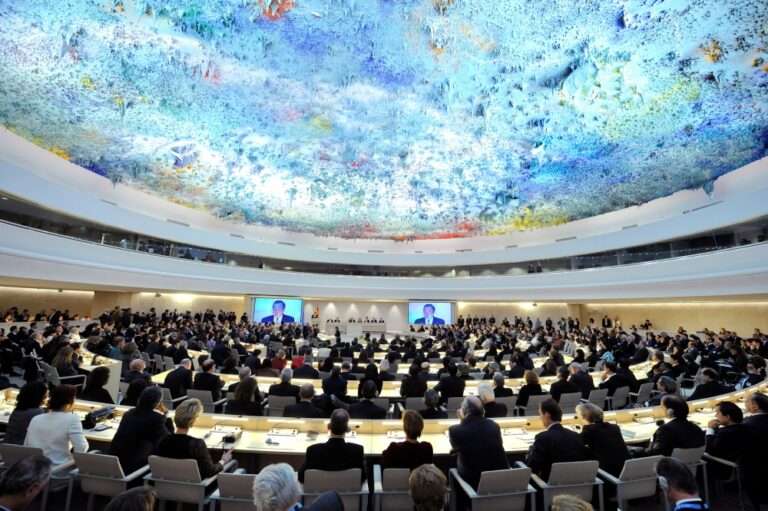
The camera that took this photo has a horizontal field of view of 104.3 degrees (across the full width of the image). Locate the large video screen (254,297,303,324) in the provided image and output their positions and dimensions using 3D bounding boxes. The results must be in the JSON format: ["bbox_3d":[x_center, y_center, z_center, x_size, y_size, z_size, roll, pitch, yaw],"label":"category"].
[{"bbox_3d":[-9.112,4.803,25.894,3.810,2.040,0.140,4,-10,-14],"label":"large video screen"}]

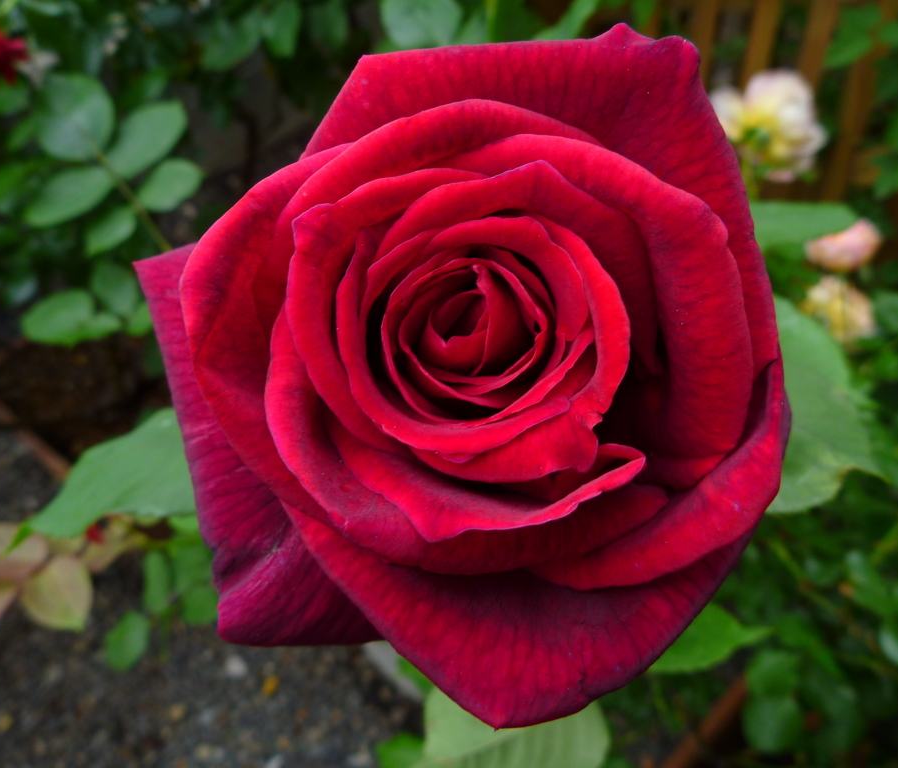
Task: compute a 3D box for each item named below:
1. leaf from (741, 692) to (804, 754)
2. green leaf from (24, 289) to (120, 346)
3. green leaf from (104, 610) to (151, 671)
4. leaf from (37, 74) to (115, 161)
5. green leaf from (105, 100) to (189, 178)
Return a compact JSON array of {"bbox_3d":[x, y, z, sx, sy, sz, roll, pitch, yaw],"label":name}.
[{"bbox_3d":[0.242,0.255,0.620,0.043,0.010,0.043,1,60,7],"label":"leaf"},{"bbox_3d":[-0.228,-0.037,0.500,0.055,0.014,0.034,3,75,-17],"label":"green leaf"},{"bbox_3d":[-0.210,0.167,0.540,0.028,0.009,0.037,17,65,1],"label":"green leaf"},{"bbox_3d":[-0.211,-0.151,0.470,0.040,0.010,0.064,-25,69,-18],"label":"leaf"},{"bbox_3d":[-0.172,-0.139,0.470,0.030,0.012,0.061,42,75,-4],"label":"green leaf"}]

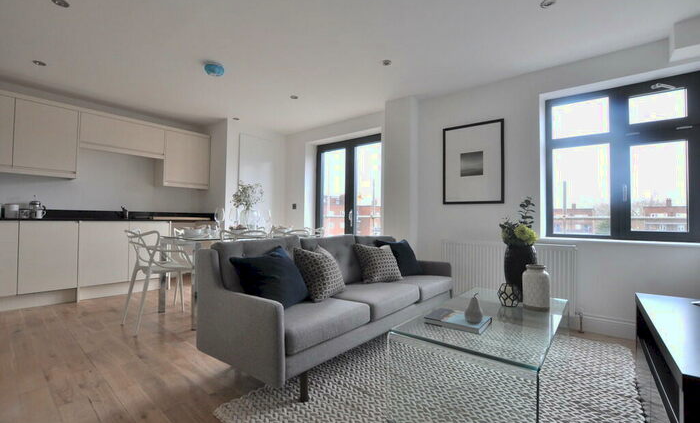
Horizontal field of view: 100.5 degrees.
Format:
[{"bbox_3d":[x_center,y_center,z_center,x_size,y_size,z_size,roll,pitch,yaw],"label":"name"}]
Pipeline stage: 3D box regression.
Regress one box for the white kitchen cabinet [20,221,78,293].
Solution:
[{"bbox_3d":[-3.256,0.456,3.131,0.580,0.708,0.422,0,-2,40],"label":"white kitchen cabinet"}]

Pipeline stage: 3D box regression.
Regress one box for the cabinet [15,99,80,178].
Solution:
[{"bbox_3d":[-3.416,-0.769,3.276,0.330,0.770,0.475,0,-2,40],"label":"cabinet"}]

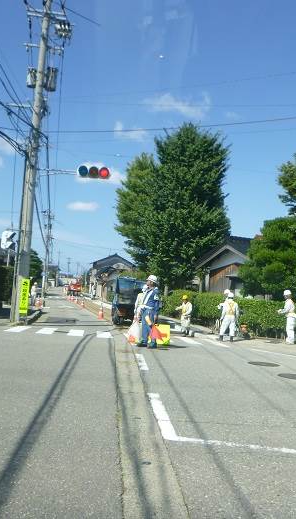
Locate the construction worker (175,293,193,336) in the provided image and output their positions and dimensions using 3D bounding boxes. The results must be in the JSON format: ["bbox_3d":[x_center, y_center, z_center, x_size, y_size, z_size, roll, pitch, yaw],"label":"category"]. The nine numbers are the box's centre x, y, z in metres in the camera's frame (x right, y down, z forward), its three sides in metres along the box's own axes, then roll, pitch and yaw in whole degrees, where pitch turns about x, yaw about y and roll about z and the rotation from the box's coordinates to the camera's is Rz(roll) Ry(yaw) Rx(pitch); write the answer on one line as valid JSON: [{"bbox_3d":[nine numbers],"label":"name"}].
[{"bbox_3d":[1.241,1.915,17.000,0.480,1.430,0.480,5,-4,-38],"label":"construction worker"}]

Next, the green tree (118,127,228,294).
[{"bbox_3d":[1.121,-1.639,22.510,4.800,8.910,4.800,3,-4,0],"label":"green tree"}]

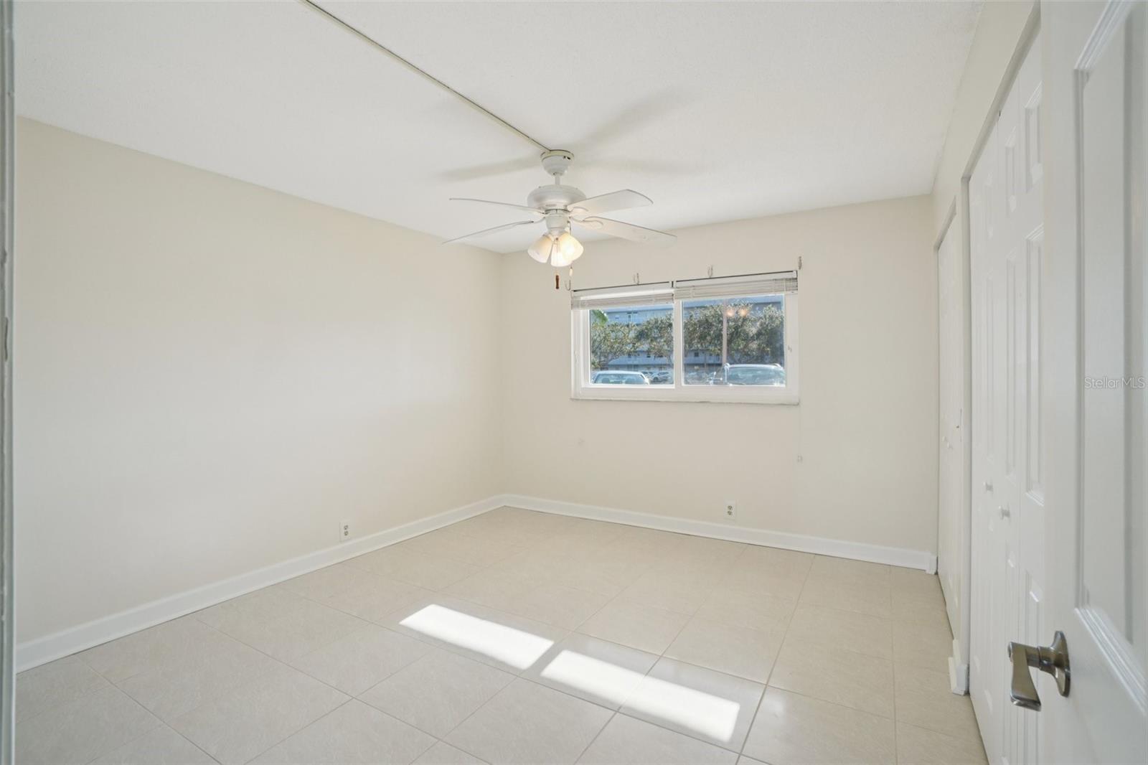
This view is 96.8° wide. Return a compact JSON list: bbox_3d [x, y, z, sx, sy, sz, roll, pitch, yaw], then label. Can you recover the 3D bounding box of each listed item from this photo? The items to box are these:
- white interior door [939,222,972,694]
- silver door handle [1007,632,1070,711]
[{"bbox_3d":[2.002,0.209,2.682,0.045,2.020,1.160,0,1,31],"label":"white interior door"},{"bbox_3d":[0.520,0.323,0.571,0.052,0.066,0.133,0,1,32],"label":"silver door handle"}]

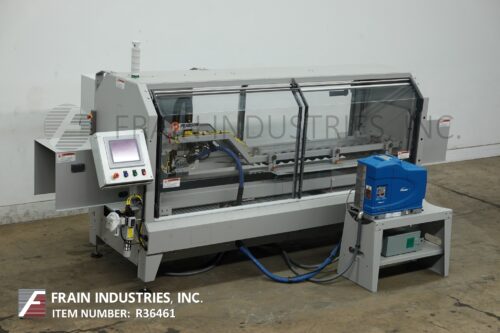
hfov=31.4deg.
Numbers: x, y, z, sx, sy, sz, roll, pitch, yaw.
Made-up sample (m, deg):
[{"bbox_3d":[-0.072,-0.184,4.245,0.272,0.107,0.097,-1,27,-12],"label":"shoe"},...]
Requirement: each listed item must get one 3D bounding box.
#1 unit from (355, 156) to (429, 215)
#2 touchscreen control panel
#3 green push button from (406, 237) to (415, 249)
[{"bbox_3d":[1.241,0.163,7.862,0.600,0.475,0.295,-6,17,-32],"label":"unit"},{"bbox_3d":[-0.976,-0.060,6.818,0.403,0.399,0.125,-6,-10,-34],"label":"touchscreen control panel"},{"bbox_3d":[1.438,0.685,7.910,0.085,0.090,0.020,-6,17,-32],"label":"green push button"}]

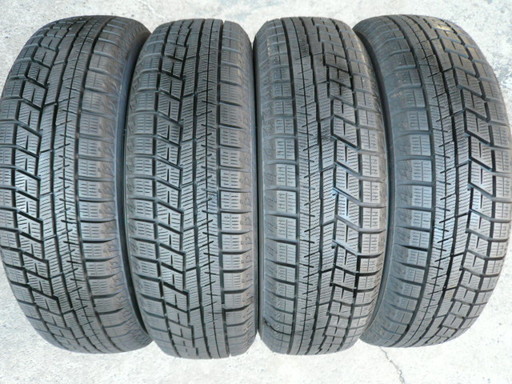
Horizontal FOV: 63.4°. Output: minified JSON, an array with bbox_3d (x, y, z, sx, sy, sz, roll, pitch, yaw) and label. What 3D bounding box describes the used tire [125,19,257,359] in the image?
[{"bbox_3d":[-0.077,-0.005,0.748,0.157,0.566,0.566,-1,80,0],"label":"used tire"}]

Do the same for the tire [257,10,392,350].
[{"bbox_3d":[0.079,-0.010,0.750,0.157,0.566,0.566,-1,80,0],"label":"tire"}]

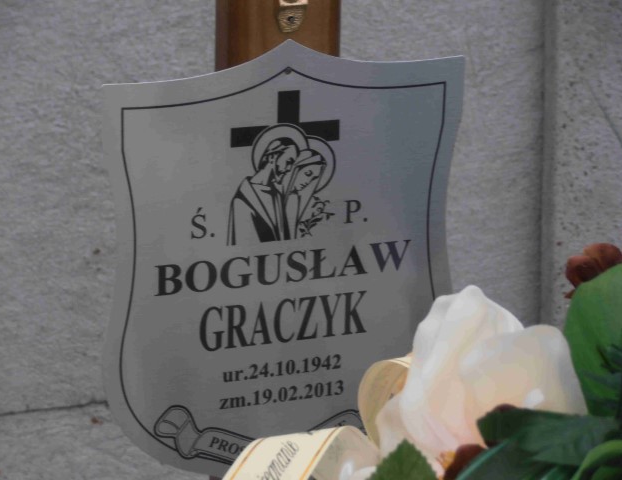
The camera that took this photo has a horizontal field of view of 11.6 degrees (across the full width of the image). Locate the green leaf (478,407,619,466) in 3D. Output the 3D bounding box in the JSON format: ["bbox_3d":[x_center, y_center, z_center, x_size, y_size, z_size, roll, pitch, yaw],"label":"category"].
[{"bbox_3d":[0.126,0.105,1.630,0.075,0.032,0.050,-2,11,-8],"label":"green leaf"}]

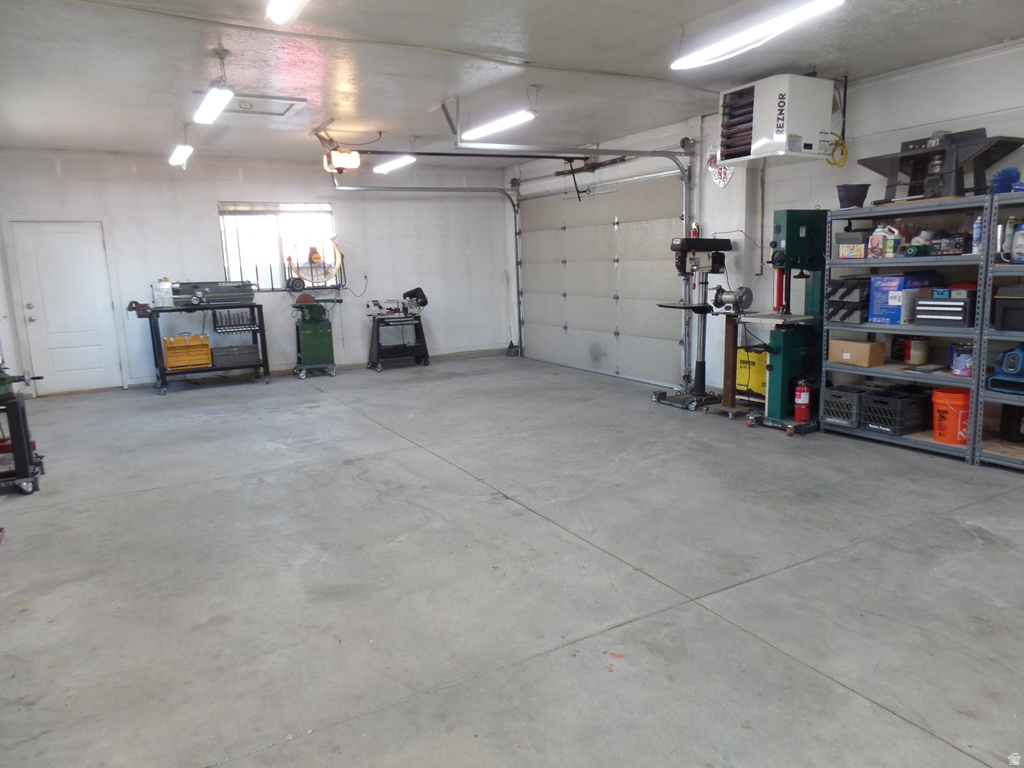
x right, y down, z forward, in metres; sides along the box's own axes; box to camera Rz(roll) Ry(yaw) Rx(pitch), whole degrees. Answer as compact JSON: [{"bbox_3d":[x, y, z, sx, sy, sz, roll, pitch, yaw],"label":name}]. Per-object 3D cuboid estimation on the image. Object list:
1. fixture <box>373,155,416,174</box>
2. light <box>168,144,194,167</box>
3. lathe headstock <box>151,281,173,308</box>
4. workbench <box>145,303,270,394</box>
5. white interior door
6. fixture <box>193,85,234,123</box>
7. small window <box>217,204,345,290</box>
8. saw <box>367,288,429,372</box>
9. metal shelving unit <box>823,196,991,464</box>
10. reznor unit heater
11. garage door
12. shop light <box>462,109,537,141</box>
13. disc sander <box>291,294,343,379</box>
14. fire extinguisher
[{"bbox_3d":[-1.484,-2.791,8.708,0.150,0.080,1.220,-8,12,-31],"label":"fixture"},{"bbox_3d":[-3.636,-2.487,7.462,0.150,0.080,1.220,-8,12,-30],"label":"light"},{"bbox_3d":[-4.222,-1.079,8.230,0.225,0.305,0.340,-7,11,-27],"label":"lathe headstock"},{"bbox_3d":[-3.865,-0.484,8.723,1.310,1.010,0.640,-8,11,-28],"label":"workbench"},{"bbox_3d":[-5.314,-0.903,8.175,0.920,2.040,0.060,-8,11,-29],"label":"white interior door"},{"bbox_3d":[-2.289,-2.117,5.202,0.150,0.065,1.210,-8,11,-29],"label":"fixture"},{"bbox_3d":[-3.125,-1.872,9.295,1.520,1.170,0.100,-8,11,-29],"label":"small window"},{"bbox_3d":[-1.655,-0.790,9.837,0.860,1.140,0.480,-8,11,-29],"label":"saw"},{"bbox_3d":[3.148,-0.445,5.249,0.600,1.830,1.210,-8,11,-29],"label":"metal shelving unit"},{"bbox_3d":[2.259,-2.226,5.816,0.680,0.610,0.610,-8,11,-29],"label":"reznor unit heater"},{"bbox_3d":[1.057,-1.386,9.218,0.060,2.460,3.660,-8,11,-28],"label":"garage door"},{"bbox_3d":[-0.149,-2.401,6.339,0.150,0.065,1.210,-8,11,-29],"label":"shop light"},{"bbox_3d":[-2.738,-0.704,9.545,0.660,1.130,0.560,-8,11,-28],"label":"disc sander"},{"bbox_3d":[2.512,0.140,5.869,0.150,0.400,0.140,5,12,37],"label":"fire extinguisher"}]

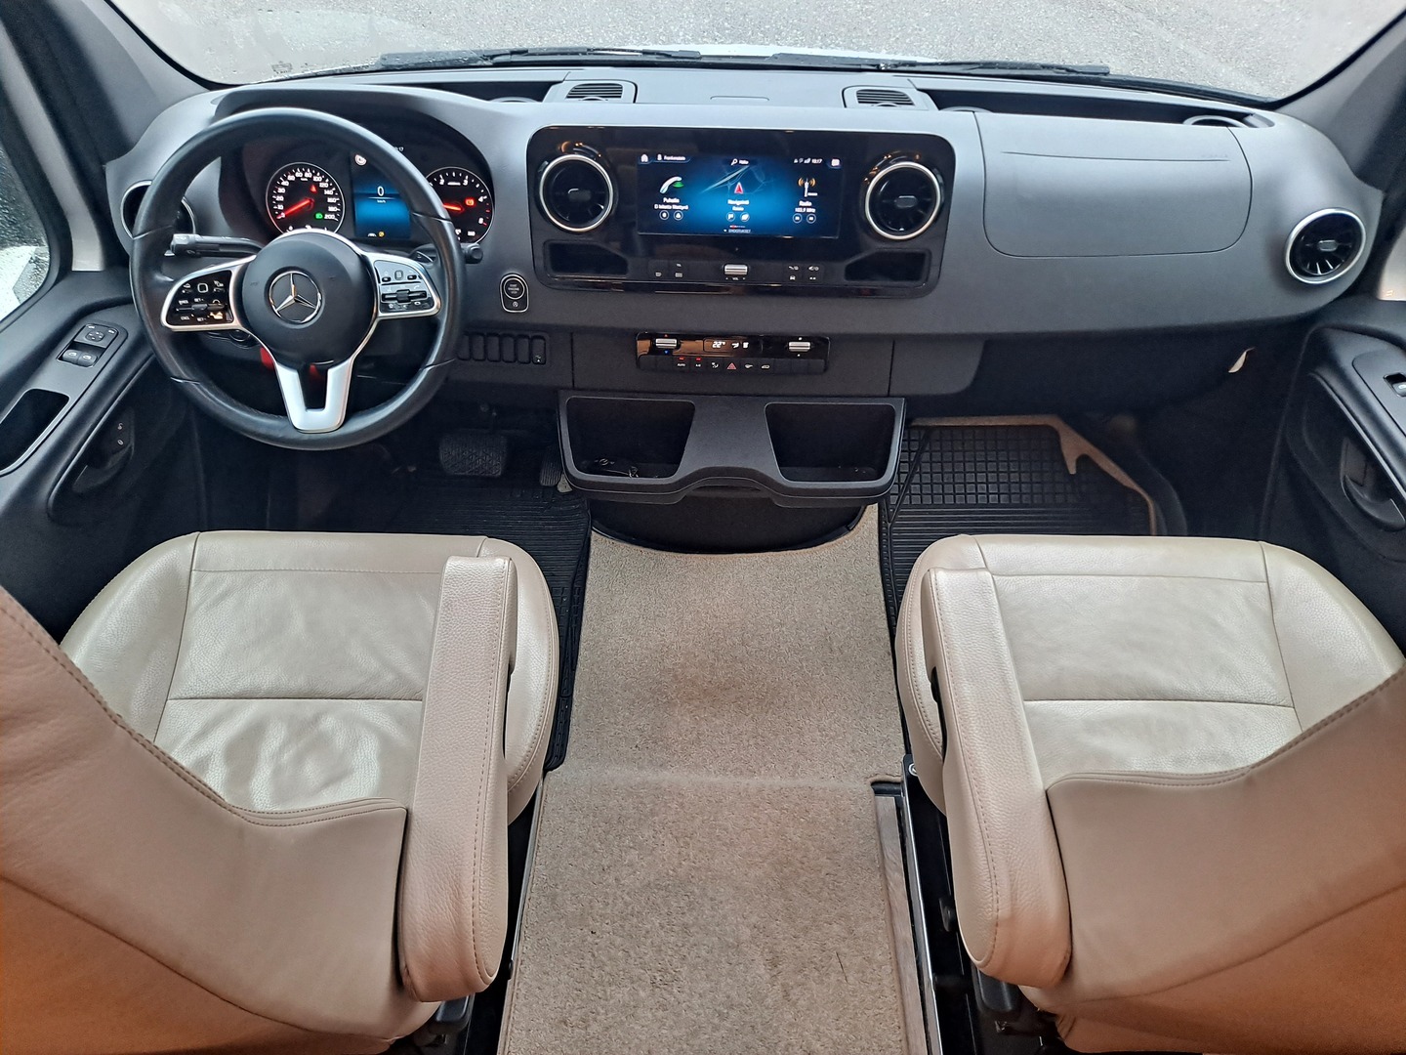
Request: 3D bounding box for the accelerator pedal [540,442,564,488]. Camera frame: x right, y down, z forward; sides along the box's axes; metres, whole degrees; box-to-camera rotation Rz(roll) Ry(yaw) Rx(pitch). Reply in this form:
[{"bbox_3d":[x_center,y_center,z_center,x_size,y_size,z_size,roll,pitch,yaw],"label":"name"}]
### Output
[{"bbox_3d":[-0.277,-0.118,1.870,0.045,0.110,0.035,1,3,0],"label":"accelerator pedal"}]

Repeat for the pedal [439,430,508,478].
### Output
[{"bbox_3d":[-0.408,-0.133,1.820,0.118,0.075,0.035,1,5,0],"label":"pedal"}]

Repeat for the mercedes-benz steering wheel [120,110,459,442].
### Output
[{"bbox_3d":[-0.463,-0.281,1.179,0.383,0.383,0.100,1,14,0],"label":"mercedes-benz steering wheel"}]

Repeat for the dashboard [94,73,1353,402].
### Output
[{"bbox_3d":[0.056,-0.412,1.404,1.650,0.410,0.430,1,45,0],"label":"dashboard"}]

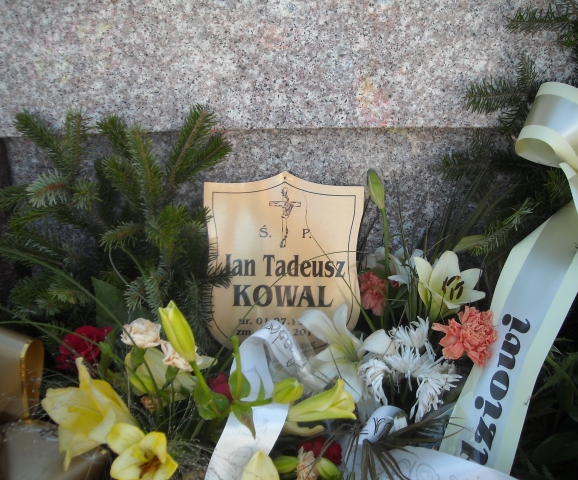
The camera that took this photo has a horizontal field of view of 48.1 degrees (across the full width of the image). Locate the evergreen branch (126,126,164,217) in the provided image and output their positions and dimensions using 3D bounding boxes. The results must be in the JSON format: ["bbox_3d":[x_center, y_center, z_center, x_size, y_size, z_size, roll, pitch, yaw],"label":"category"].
[{"bbox_3d":[-0.206,-0.098,0.930,0.039,0.124,0.045,-11,14,-11],"label":"evergreen branch"}]

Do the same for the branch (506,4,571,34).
[{"bbox_3d":[0.359,-0.317,0.930,0.093,0.042,0.035,2,20,-6],"label":"branch"}]

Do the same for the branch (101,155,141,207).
[{"bbox_3d":[-0.241,-0.086,0.930,0.044,0.080,0.042,-34,21,-9],"label":"branch"}]

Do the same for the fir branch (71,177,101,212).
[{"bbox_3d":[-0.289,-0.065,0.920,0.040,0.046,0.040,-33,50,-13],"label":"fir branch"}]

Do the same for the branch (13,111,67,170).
[{"bbox_3d":[-0.369,-0.148,0.960,0.042,0.102,0.040,-43,9,-10],"label":"branch"}]

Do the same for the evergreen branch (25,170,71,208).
[{"bbox_3d":[-0.338,-0.070,0.910,0.060,0.046,0.045,-12,8,-30],"label":"evergreen branch"}]

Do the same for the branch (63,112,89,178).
[{"bbox_3d":[-0.315,-0.142,0.960,0.040,0.102,0.038,2,9,-18],"label":"branch"}]

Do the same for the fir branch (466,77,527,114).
[{"bbox_3d":[0.314,-0.217,0.970,0.099,0.045,0.035,-5,12,-6],"label":"fir branch"}]

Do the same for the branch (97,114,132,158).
[{"bbox_3d":[-0.259,-0.155,0.970,0.036,0.058,0.040,-25,20,-10],"label":"branch"}]

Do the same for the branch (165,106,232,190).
[{"bbox_3d":[-0.134,-0.134,0.960,0.078,0.133,0.050,23,9,-10],"label":"branch"}]

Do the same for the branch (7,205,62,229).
[{"bbox_3d":[-0.368,-0.034,0.940,0.075,0.023,0.040,-18,8,-24],"label":"branch"}]

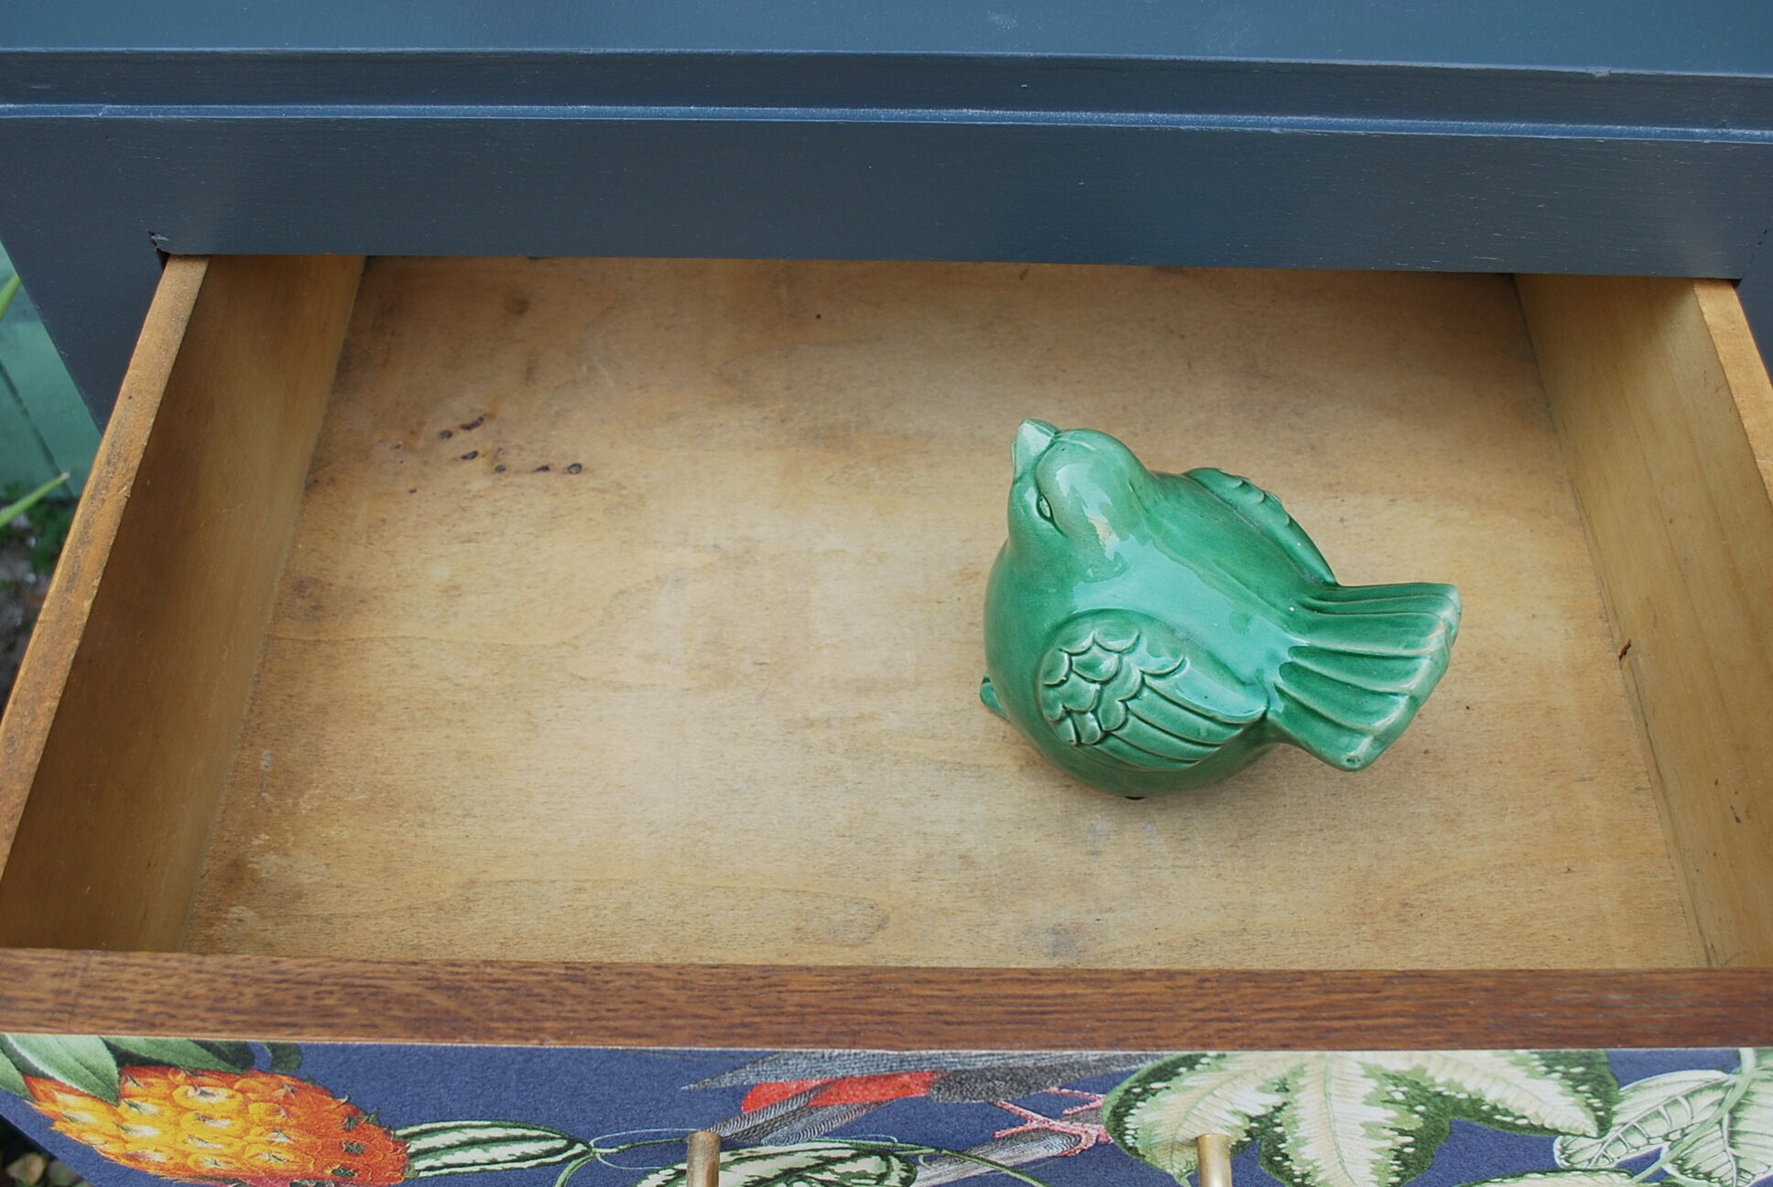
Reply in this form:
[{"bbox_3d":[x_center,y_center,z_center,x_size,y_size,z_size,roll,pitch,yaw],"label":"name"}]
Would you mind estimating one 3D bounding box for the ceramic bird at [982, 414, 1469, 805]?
[{"bbox_3d":[0.092,0.008,0.520,0.131,0.111,0.100,23,57,16],"label":"ceramic bird"}]

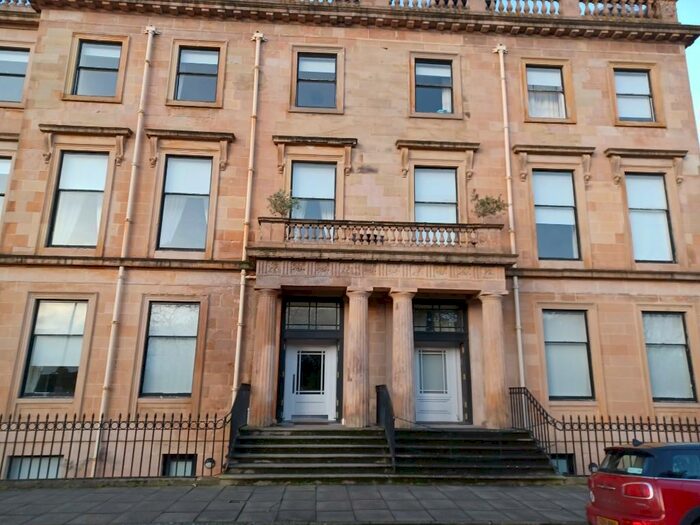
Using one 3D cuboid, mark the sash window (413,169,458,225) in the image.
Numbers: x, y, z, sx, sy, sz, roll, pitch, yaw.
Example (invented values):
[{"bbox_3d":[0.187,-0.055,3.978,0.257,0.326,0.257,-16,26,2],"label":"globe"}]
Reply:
[{"bbox_3d":[2.596,-1.521,15.060,1.316,2.828,0.200,1,-14,-4],"label":"sash window"}]

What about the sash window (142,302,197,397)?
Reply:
[{"bbox_3d":[-4.903,2.385,13.961,1.366,2.563,0.160,2,-14,-4],"label":"sash window"}]

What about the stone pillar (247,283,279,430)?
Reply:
[{"bbox_3d":[-2.058,2.311,12.453,0.650,3.268,0.650,2,-14,-3],"label":"stone pillar"}]

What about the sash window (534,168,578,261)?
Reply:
[{"bbox_3d":[6.282,-1.454,15.306,1.316,2.884,0.200,1,-14,-4],"label":"sash window"}]

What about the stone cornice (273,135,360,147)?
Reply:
[{"bbox_3d":[-1.040,-3.619,15.164,2.512,0.285,0.314,2,-14,-3],"label":"stone cornice"}]

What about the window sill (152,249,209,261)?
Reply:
[{"bbox_3d":[-4.734,-0.207,14.173,1.495,0.250,0.217,2,-14,-3],"label":"window sill"}]

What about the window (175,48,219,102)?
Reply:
[{"bbox_3d":[-4.762,-5.888,15.784,1.264,1.910,0.157,2,-14,-3],"label":"window"}]

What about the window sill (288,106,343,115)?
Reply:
[{"bbox_3d":[-1.047,-4.681,15.843,1.693,0.142,0.240,2,-14,-4],"label":"window sill"}]

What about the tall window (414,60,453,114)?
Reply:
[{"bbox_3d":[2.710,-5.670,16.437,1.212,1.961,0.160,2,-14,-4],"label":"tall window"}]

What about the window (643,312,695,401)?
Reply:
[{"bbox_3d":[9.187,2.672,14.500,1.316,2.520,0.200,1,-14,-4],"label":"window"}]

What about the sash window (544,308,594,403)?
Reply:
[{"bbox_3d":[6.222,2.632,14.369,1.314,2.514,0.157,2,-14,-3],"label":"sash window"}]

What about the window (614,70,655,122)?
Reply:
[{"bbox_3d":[9.460,-5.531,16.880,1.290,1.934,0.160,2,-14,-4],"label":"window"}]

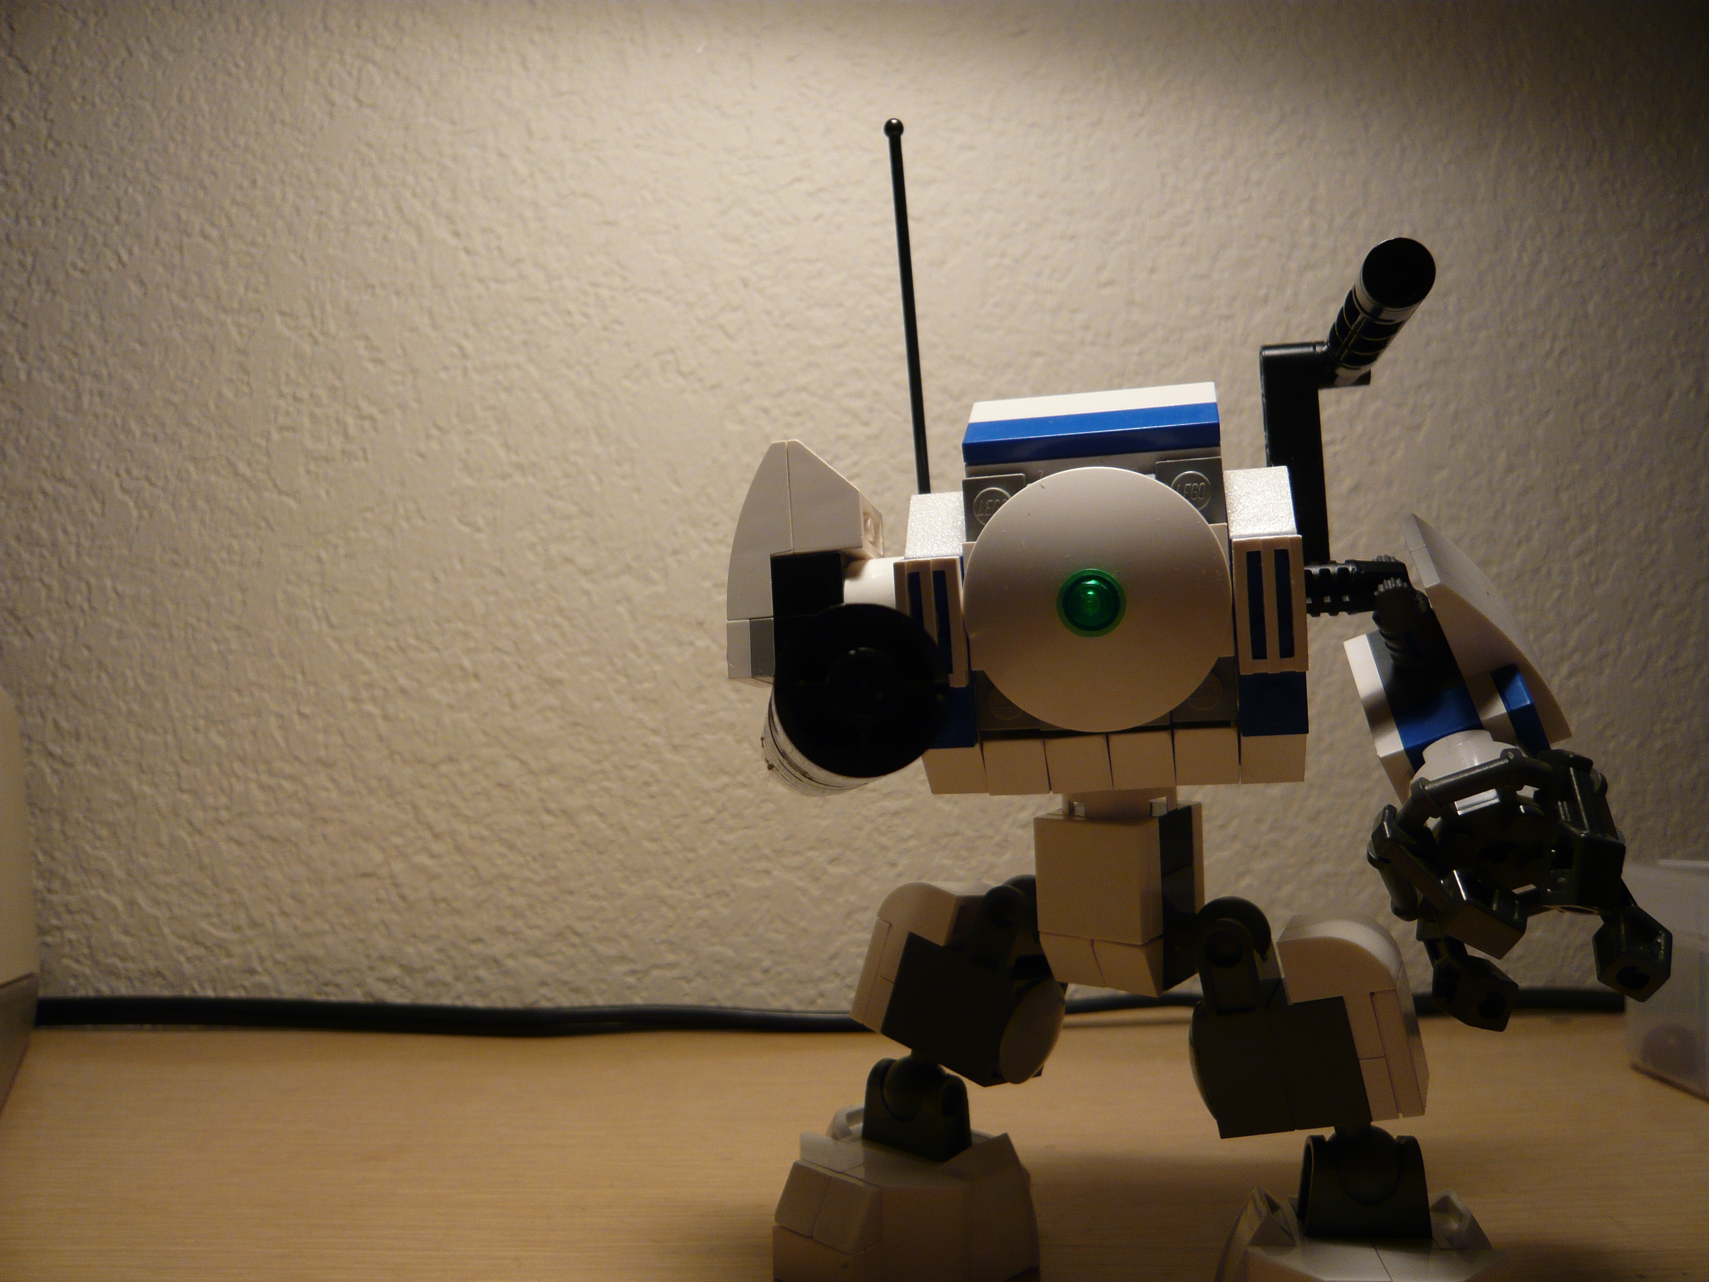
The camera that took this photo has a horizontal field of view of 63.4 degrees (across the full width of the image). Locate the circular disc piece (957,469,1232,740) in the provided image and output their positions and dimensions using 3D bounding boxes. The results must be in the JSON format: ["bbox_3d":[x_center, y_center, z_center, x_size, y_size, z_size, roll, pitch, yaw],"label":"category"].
[{"bbox_3d":[0.028,-0.005,0.164,0.032,0.032,0.006,-3,3,13],"label":"circular disc piece"}]

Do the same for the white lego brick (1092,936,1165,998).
[{"bbox_3d":[0.038,0.045,0.191,0.008,0.008,0.006,-1,1,38],"label":"white lego brick"}]

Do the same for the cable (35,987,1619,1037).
[{"bbox_3d":[-0.006,0.098,0.367,0.430,0.014,0.019,0,1,0],"label":"cable"}]

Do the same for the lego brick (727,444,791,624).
[{"bbox_3d":[-0.012,-0.014,0.192,0.010,0.024,0.009,-5,-8,11],"label":"lego brick"}]

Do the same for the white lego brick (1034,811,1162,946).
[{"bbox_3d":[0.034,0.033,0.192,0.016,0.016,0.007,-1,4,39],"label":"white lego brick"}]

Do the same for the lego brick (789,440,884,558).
[{"bbox_3d":[-0.002,-0.019,0.194,0.010,0.016,0.015,-5,-8,11],"label":"lego brick"}]

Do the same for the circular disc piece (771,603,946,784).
[{"bbox_3d":[0.001,0.005,0.128,0.016,0.016,0.004,0,-8,-5],"label":"circular disc piece"}]

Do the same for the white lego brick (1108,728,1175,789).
[{"bbox_3d":[0.037,0.015,0.177,0.008,0.008,0.007,-3,3,13],"label":"white lego brick"}]

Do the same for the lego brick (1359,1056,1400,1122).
[{"bbox_3d":[0.069,0.057,0.181,0.003,0.008,0.013,-14,-5,23],"label":"lego brick"}]

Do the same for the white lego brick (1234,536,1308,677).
[{"bbox_3d":[0.049,-0.004,0.162,0.008,0.016,0.003,-3,6,13],"label":"white lego brick"}]

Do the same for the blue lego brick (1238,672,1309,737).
[{"bbox_3d":[0.052,0.008,0.172,0.008,0.008,0.006,-3,3,13],"label":"blue lego brick"}]

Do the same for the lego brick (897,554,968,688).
[{"bbox_3d":[0.010,-0.002,0.171,0.008,0.016,0.003,-3,6,13],"label":"lego brick"}]

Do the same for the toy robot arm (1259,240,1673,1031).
[{"bbox_3d":[0.071,-0.001,0.170,0.040,0.088,0.058,0,1,13],"label":"toy robot arm"}]

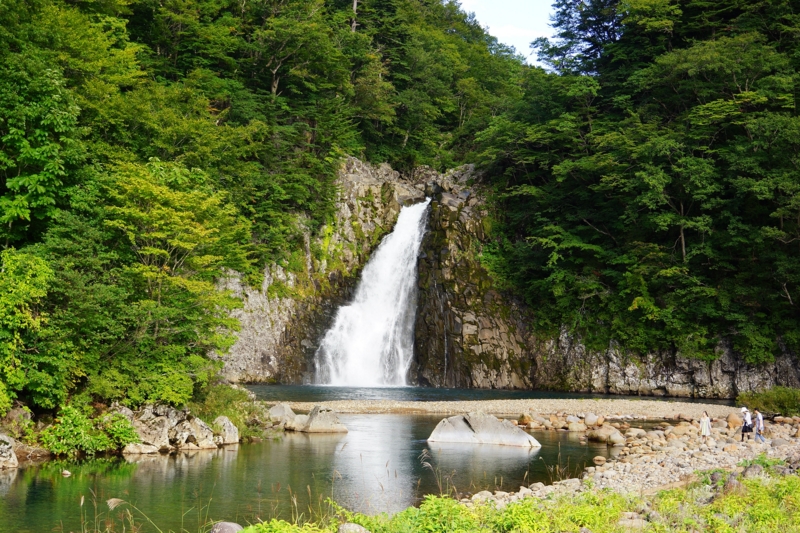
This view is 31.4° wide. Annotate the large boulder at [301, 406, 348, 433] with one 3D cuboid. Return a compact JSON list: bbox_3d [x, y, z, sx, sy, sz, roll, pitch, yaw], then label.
[{"bbox_3d":[-4.588,9.313,86.400,2.850,1.570,1.900,0,-4,0],"label":"large boulder"}]

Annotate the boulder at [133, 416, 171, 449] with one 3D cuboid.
[{"bbox_3d":[-12.084,8.080,69.000,1.850,1.550,1.500,0,-4,0],"label":"boulder"}]

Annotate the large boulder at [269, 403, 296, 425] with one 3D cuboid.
[{"bbox_3d":[-7.552,9.472,91.000,1.800,1.500,1.500,0,-4,0],"label":"large boulder"}]

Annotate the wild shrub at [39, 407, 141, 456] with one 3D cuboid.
[{"bbox_3d":[-14.306,7.578,65.300,4.500,2.250,2.600,0,-4,0],"label":"wild shrub"}]

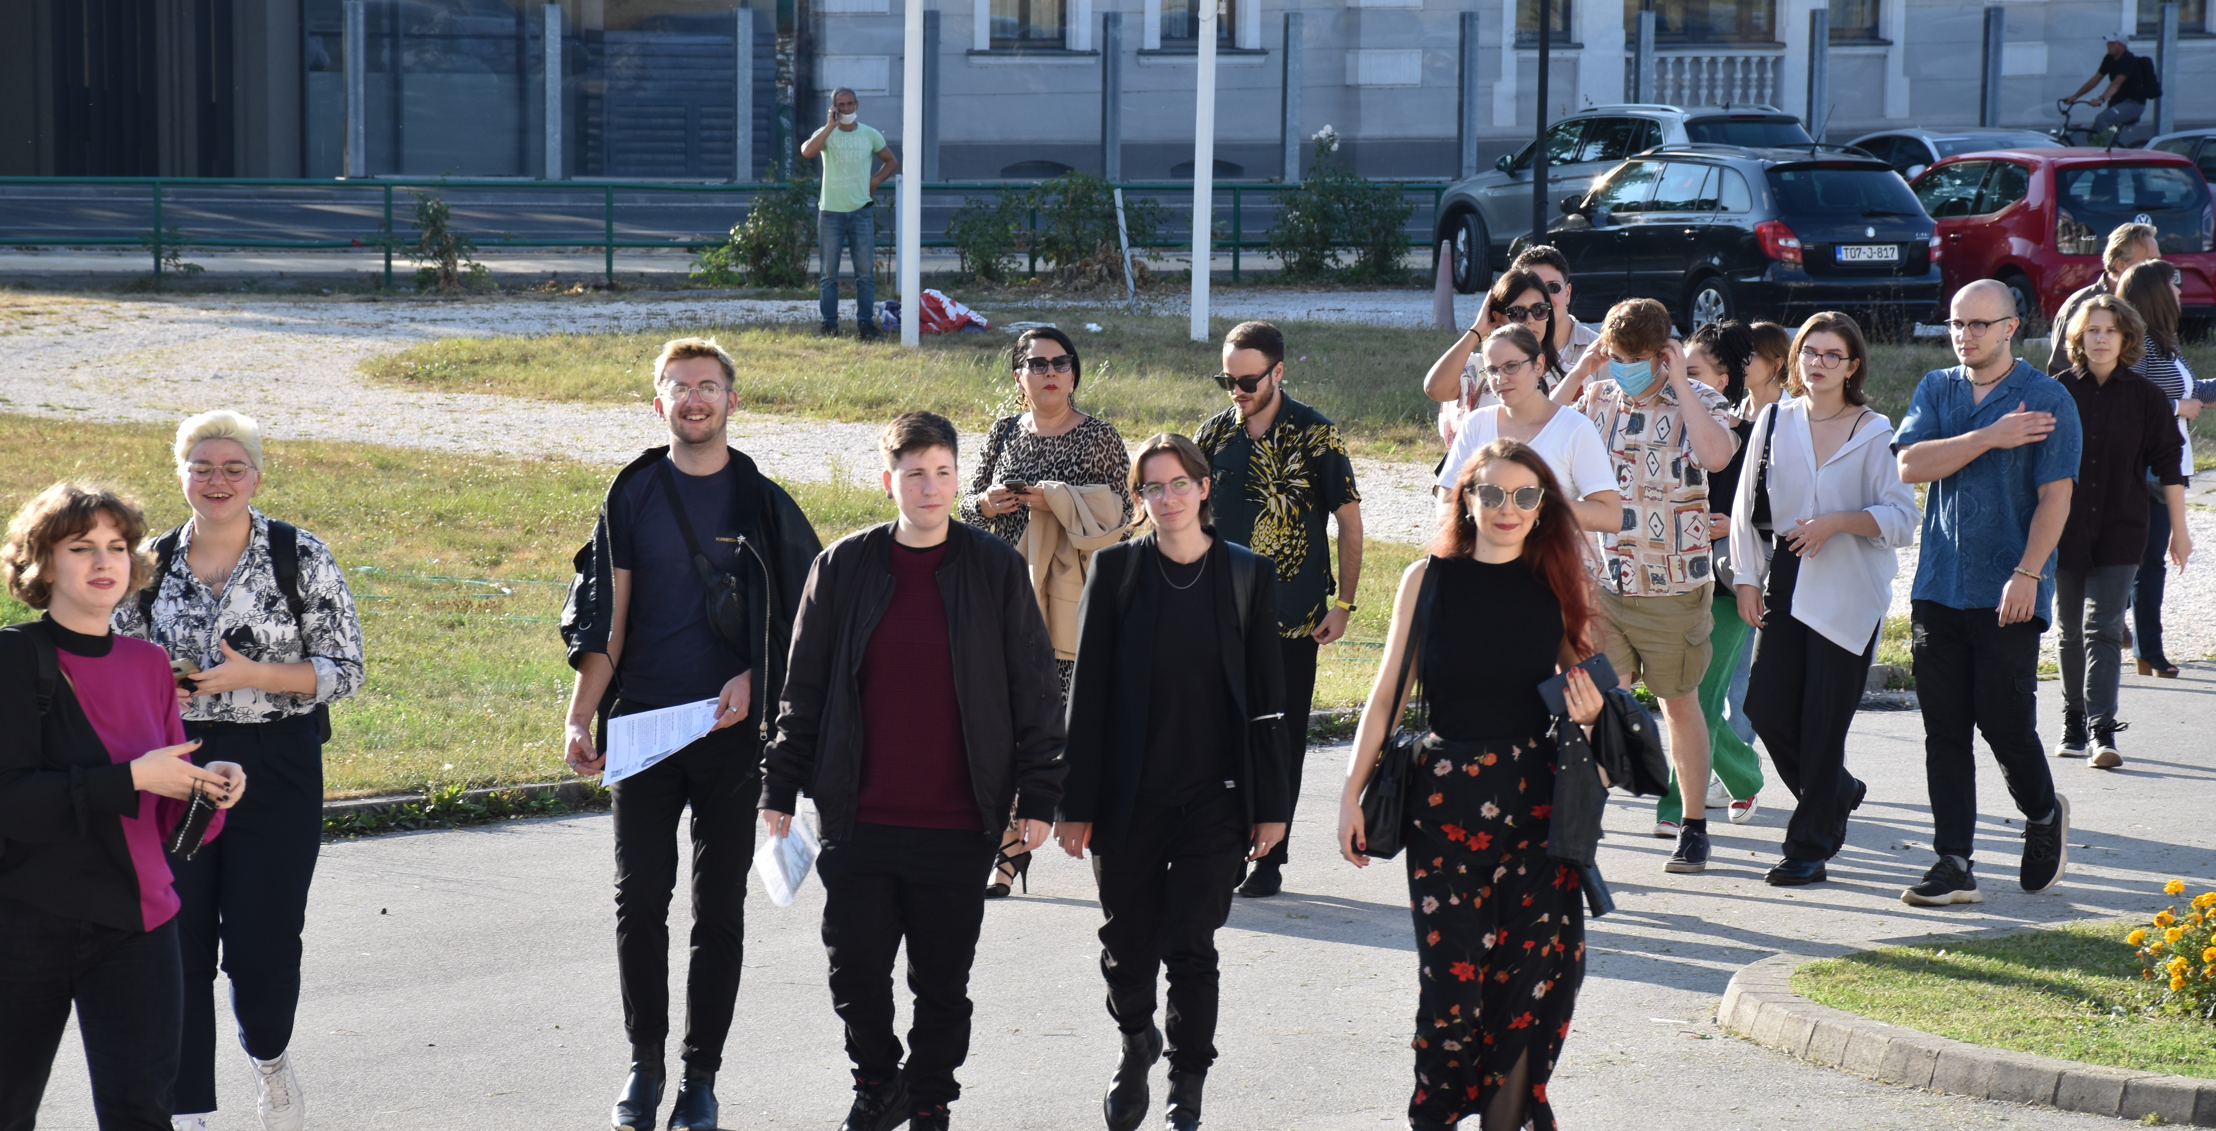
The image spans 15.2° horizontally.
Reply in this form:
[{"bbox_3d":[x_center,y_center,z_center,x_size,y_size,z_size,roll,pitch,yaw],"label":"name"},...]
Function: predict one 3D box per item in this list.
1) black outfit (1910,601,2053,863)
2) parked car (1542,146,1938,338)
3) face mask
[{"bbox_3d":[2.586,0.456,24.600,0.380,0.860,0.420,4,5,37],"label":"black outfit"},{"bbox_3d":[4.850,-2.590,66.100,1.680,1.500,4.240,-1,4,-28],"label":"parked car"},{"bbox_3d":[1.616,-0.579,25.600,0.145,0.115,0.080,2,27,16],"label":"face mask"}]

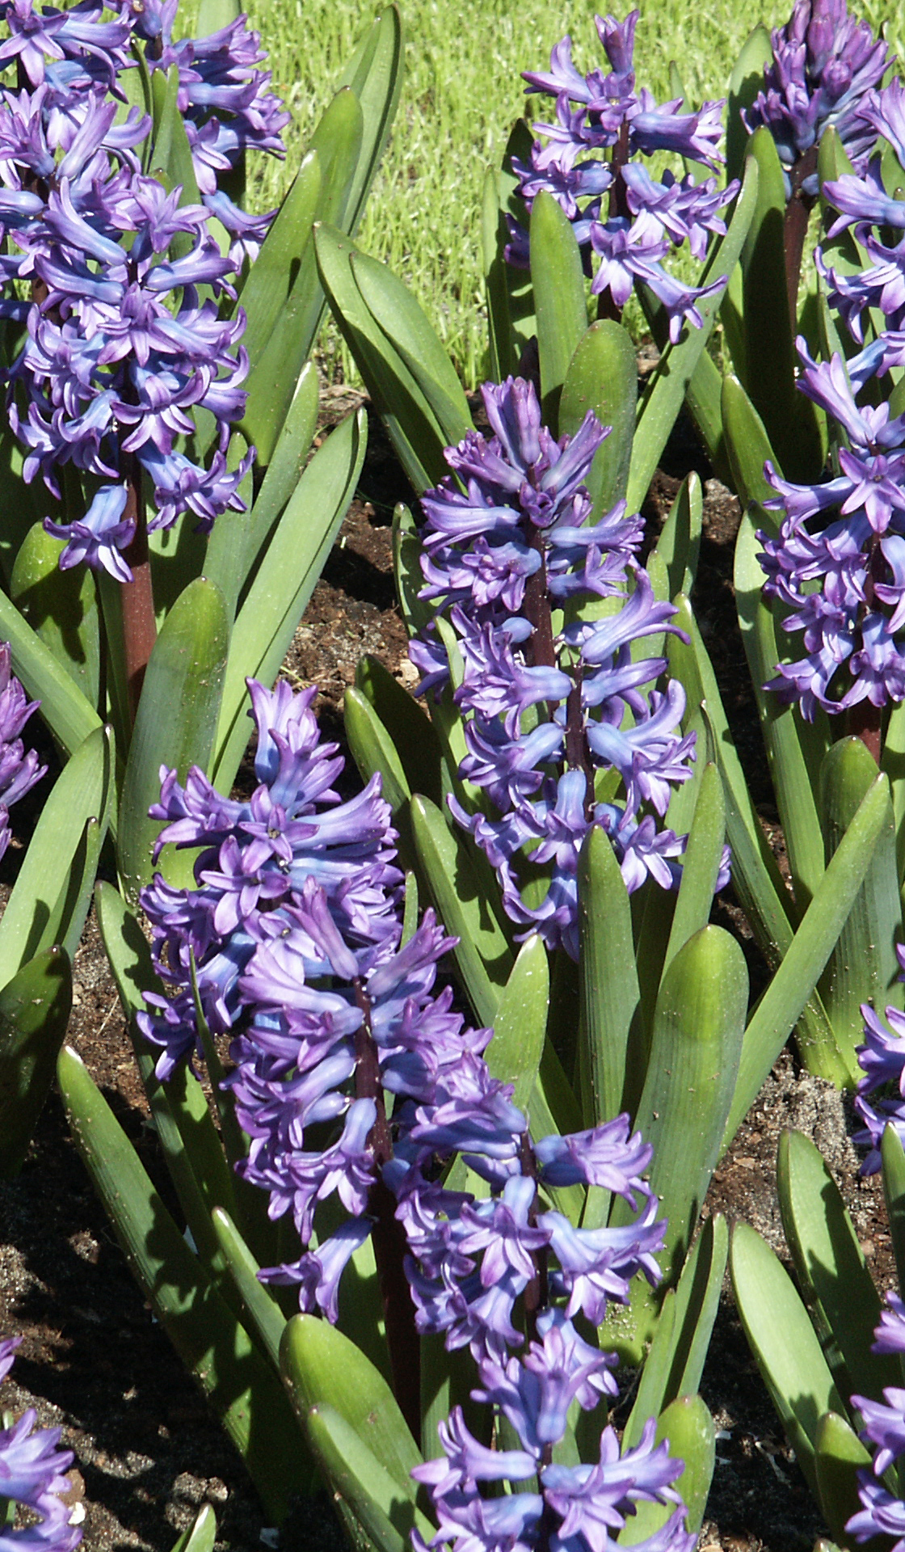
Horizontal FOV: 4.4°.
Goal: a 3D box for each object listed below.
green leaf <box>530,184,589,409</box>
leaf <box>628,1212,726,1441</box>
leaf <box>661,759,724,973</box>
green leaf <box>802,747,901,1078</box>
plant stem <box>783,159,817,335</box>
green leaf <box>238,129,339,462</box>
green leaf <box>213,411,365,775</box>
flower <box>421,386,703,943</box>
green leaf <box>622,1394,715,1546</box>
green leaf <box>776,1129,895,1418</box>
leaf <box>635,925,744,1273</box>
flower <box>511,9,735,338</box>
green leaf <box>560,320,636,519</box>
[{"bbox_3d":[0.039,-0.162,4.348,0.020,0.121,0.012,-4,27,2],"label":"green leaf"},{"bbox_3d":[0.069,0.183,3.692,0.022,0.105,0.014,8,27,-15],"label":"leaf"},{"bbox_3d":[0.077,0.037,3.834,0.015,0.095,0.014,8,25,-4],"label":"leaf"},{"bbox_3d":[0.132,0.046,3.890,0.029,0.141,0.015,-1,35,0],"label":"green leaf"},{"bbox_3d":[0.131,-0.196,4.361,0.008,0.077,0.009,3,25,-1],"label":"plant stem"},{"bbox_3d":[-0.060,-0.174,4.289,0.025,0.134,0.018,9,25,-4],"label":"green leaf"},{"bbox_3d":[-0.059,-0.057,4.105,0.025,0.163,0.015,18,26,-4],"label":"green leaf"},{"bbox_3d":[0.032,-0.032,3.420,0.084,0.178,0.082,-1,26,1],"label":"flower"},{"bbox_3d":[0.069,0.221,3.544,0.024,0.077,0.015,5,27,-2],"label":"green leaf"},{"bbox_3d":[0.122,0.160,3.638,0.023,0.118,0.015,-15,26,8],"label":"green leaf"},{"bbox_3d":[0.068,0.118,3.759,0.031,0.158,0.018,8,27,-4],"label":"leaf"},{"bbox_3d":[0.054,-0.192,3.726,0.070,0.110,0.068,0,26,0],"label":"flower"},{"bbox_3d":[0.053,-0.126,4.308,0.029,0.097,0.014,0,35,0],"label":"green leaf"}]

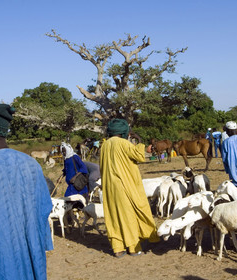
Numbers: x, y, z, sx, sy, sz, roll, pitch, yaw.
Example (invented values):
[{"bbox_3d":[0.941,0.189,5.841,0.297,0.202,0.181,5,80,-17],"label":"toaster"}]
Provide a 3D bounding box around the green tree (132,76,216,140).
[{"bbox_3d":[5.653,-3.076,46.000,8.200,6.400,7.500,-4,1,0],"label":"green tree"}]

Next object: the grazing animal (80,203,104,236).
[{"bbox_3d":[-0.226,1.249,7.451,0.850,0.590,0.230,-5,0,-18],"label":"grazing animal"}]

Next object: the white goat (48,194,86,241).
[{"bbox_3d":[-0.932,1.241,7.421,1.000,0.730,0.300,-5,0,-39],"label":"white goat"}]

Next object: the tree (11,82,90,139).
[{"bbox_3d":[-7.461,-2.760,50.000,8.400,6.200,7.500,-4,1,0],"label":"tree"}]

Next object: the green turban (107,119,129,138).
[{"bbox_3d":[0.000,-0.151,6.080,0.250,0.250,0.270,-5,0,11],"label":"green turban"}]

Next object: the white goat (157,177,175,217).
[{"bbox_3d":[0.939,1.090,8.951,0.320,0.740,0.980,-5,0,6],"label":"white goat"}]

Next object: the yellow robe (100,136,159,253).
[{"bbox_3d":[0.141,0.729,6.100,0.640,1.480,0.500,-4,1,22],"label":"yellow robe"}]

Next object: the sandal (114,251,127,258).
[{"bbox_3d":[0.031,1.513,6.080,0.100,0.070,0.270,-3,1,25],"label":"sandal"}]

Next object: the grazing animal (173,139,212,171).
[{"bbox_3d":[3.053,0.579,18.800,1.750,1.320,0.450,-4,1,-12],"label":"grazing animal"}]

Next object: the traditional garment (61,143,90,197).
[{"bbox_3d":[-0.845,0.586,8.750,0.450,1.060,0.430,-5,0,-27],"label":"traditional garment"}]

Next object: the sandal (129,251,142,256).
[{"bbox_3d":[0.224,1.478,6.020,0.100,0.070,0.260,-5,0,40],"label":"sandal"}]

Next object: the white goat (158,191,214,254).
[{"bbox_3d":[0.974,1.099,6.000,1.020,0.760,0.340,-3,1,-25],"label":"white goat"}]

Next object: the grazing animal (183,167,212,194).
[{"bbox_3d":[1.543,0.984,8.900,0.360,0.880,0.900,-3,1,40],"label":"grazing animal"}]

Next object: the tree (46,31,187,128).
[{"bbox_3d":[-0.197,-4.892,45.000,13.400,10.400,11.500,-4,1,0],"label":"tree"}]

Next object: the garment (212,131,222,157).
[{"bbox_3d":[5.757,0.233,26.500,0.520,1.500,0.360,-5,0,8],"label":"garment"}]

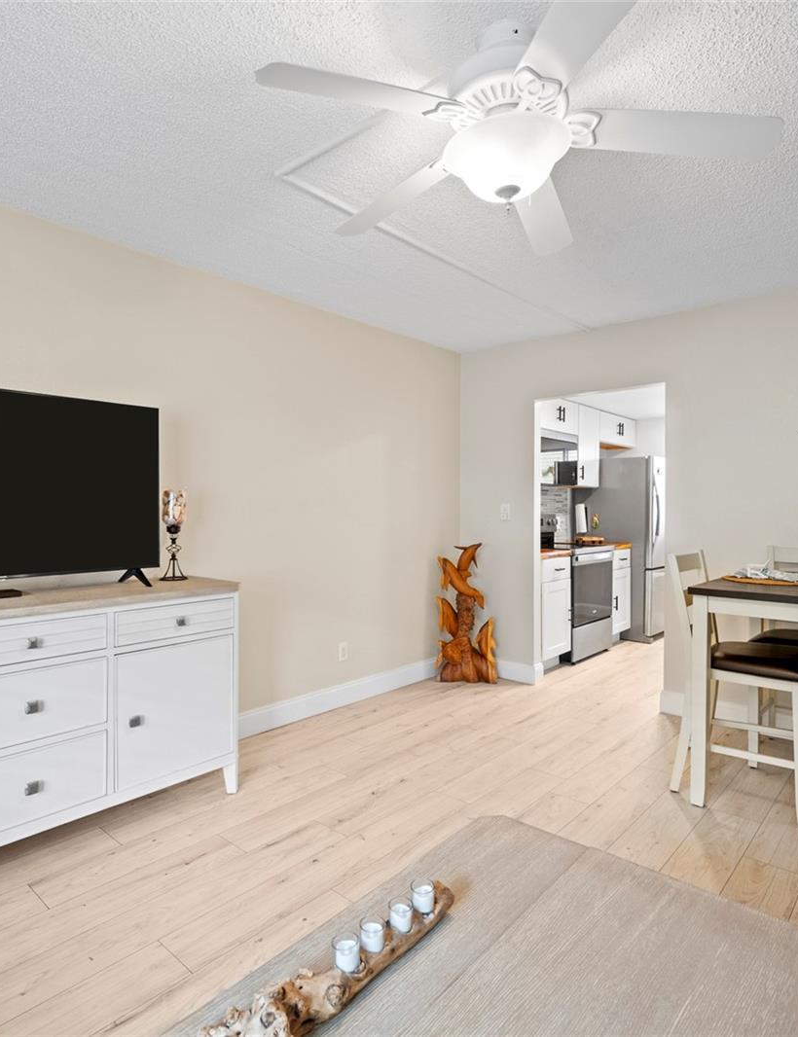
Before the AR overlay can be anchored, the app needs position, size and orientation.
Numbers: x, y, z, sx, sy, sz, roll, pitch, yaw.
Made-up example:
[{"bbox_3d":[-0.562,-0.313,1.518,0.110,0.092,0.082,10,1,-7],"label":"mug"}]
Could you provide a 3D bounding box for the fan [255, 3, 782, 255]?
[{"bbox_3d":[0.273,-1.014,1.569,1.250,0.420,1.250,1,1,42],"label":"fan"}]

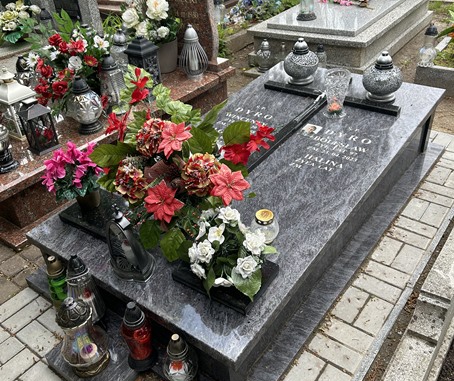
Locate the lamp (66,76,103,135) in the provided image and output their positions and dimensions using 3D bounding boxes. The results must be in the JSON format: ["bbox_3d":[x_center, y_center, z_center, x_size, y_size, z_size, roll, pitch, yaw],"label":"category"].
[{"bbox_3d":[-0.819,-0.509,2.629,0.200,0.320,0.200,20,40,32],"label":"lamp"}]

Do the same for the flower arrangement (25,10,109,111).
[{"bbox_3d":[-0.995,-0.817,2.912,0.550,0.550,0.480,20,40,32],"label":"flower arrangement"}]

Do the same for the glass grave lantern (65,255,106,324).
[{"bbox_3d":[-0.581,0.386,1.829,0.121,0.310,0.121,19,40,33],"label":"glass grave lantern"}]

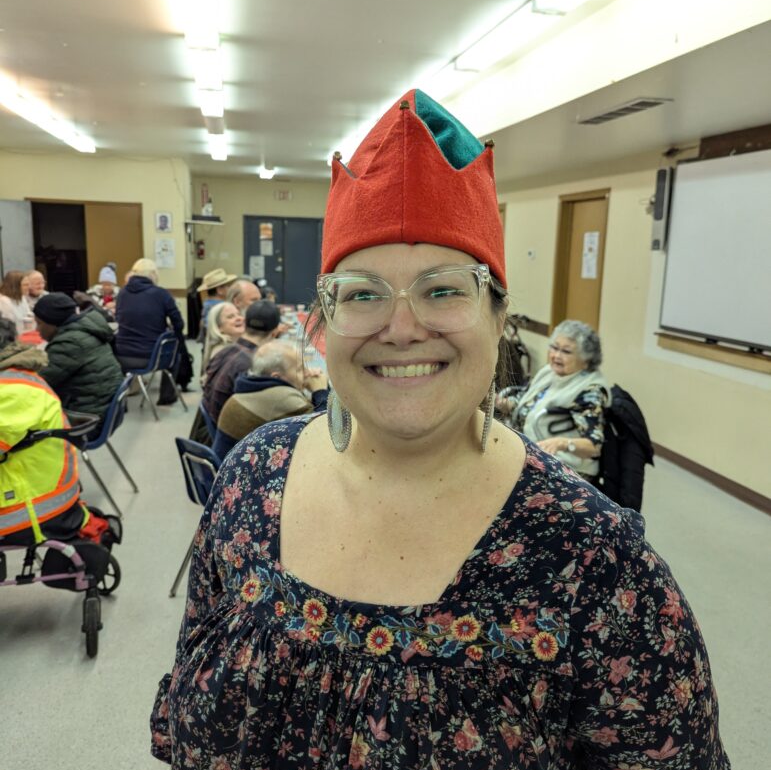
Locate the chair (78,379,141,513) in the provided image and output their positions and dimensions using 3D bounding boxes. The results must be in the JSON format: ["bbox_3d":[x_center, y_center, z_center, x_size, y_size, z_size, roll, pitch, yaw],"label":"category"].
[{"bbox_3d":[-1.797,0.343,4.244,0.540,0.790,0.480,0,11,-7],"label":"chair"}]

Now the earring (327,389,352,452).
[{"bbox_3d":[-0.042,0.033,0.655,0.008,0.063,0.034,-13,13,-42],"label":"earring"}]

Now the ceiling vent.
[{"bbox_3d":[1.341,-1.577,4.144,0.215,0.025,0.850,-1,12,-12],"label":"ceiling vent"}]

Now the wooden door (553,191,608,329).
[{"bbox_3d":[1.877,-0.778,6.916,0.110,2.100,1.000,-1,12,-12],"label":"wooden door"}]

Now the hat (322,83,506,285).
[{"bbox_3d":[0.026,-0.186,0.662,0.172,0.190,0.200,-2,-3,6],"label":"hat"}]

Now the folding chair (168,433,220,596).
[{"bbox_3d":[-0.651,0.582,3.178,0.455,0.770,0.515,11,14,38],"label":"folding chair"}]

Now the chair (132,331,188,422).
[{"bbox_3d":[-2.116,-0.112,6.437,0.520,0.775,0.460,5,12,19],"label":"chair"}]

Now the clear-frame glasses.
[{"bbox_3d":[0.021,-0.061,0.625,0.138,0.053,0.142,-4,-4,6],"label":"clear-frame glasses"}]

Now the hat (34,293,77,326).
[{"bbox_3d":[-1.882,-0.425,4.064,0.225,0.185,0.195,-11,11,3],"label":"hat"}]

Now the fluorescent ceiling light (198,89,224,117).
[{"bbox_3d":[-1.471,-2.399,5.984,0.205,0.075,1.220,-1,12,-12],"label":"fluorescent ceiling light"}]

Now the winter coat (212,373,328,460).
[{"bbox_3d":[-0.495,0.239,3.324,0.500,0.600,0.520,-9,15,-41],"label":"winter coat"}]

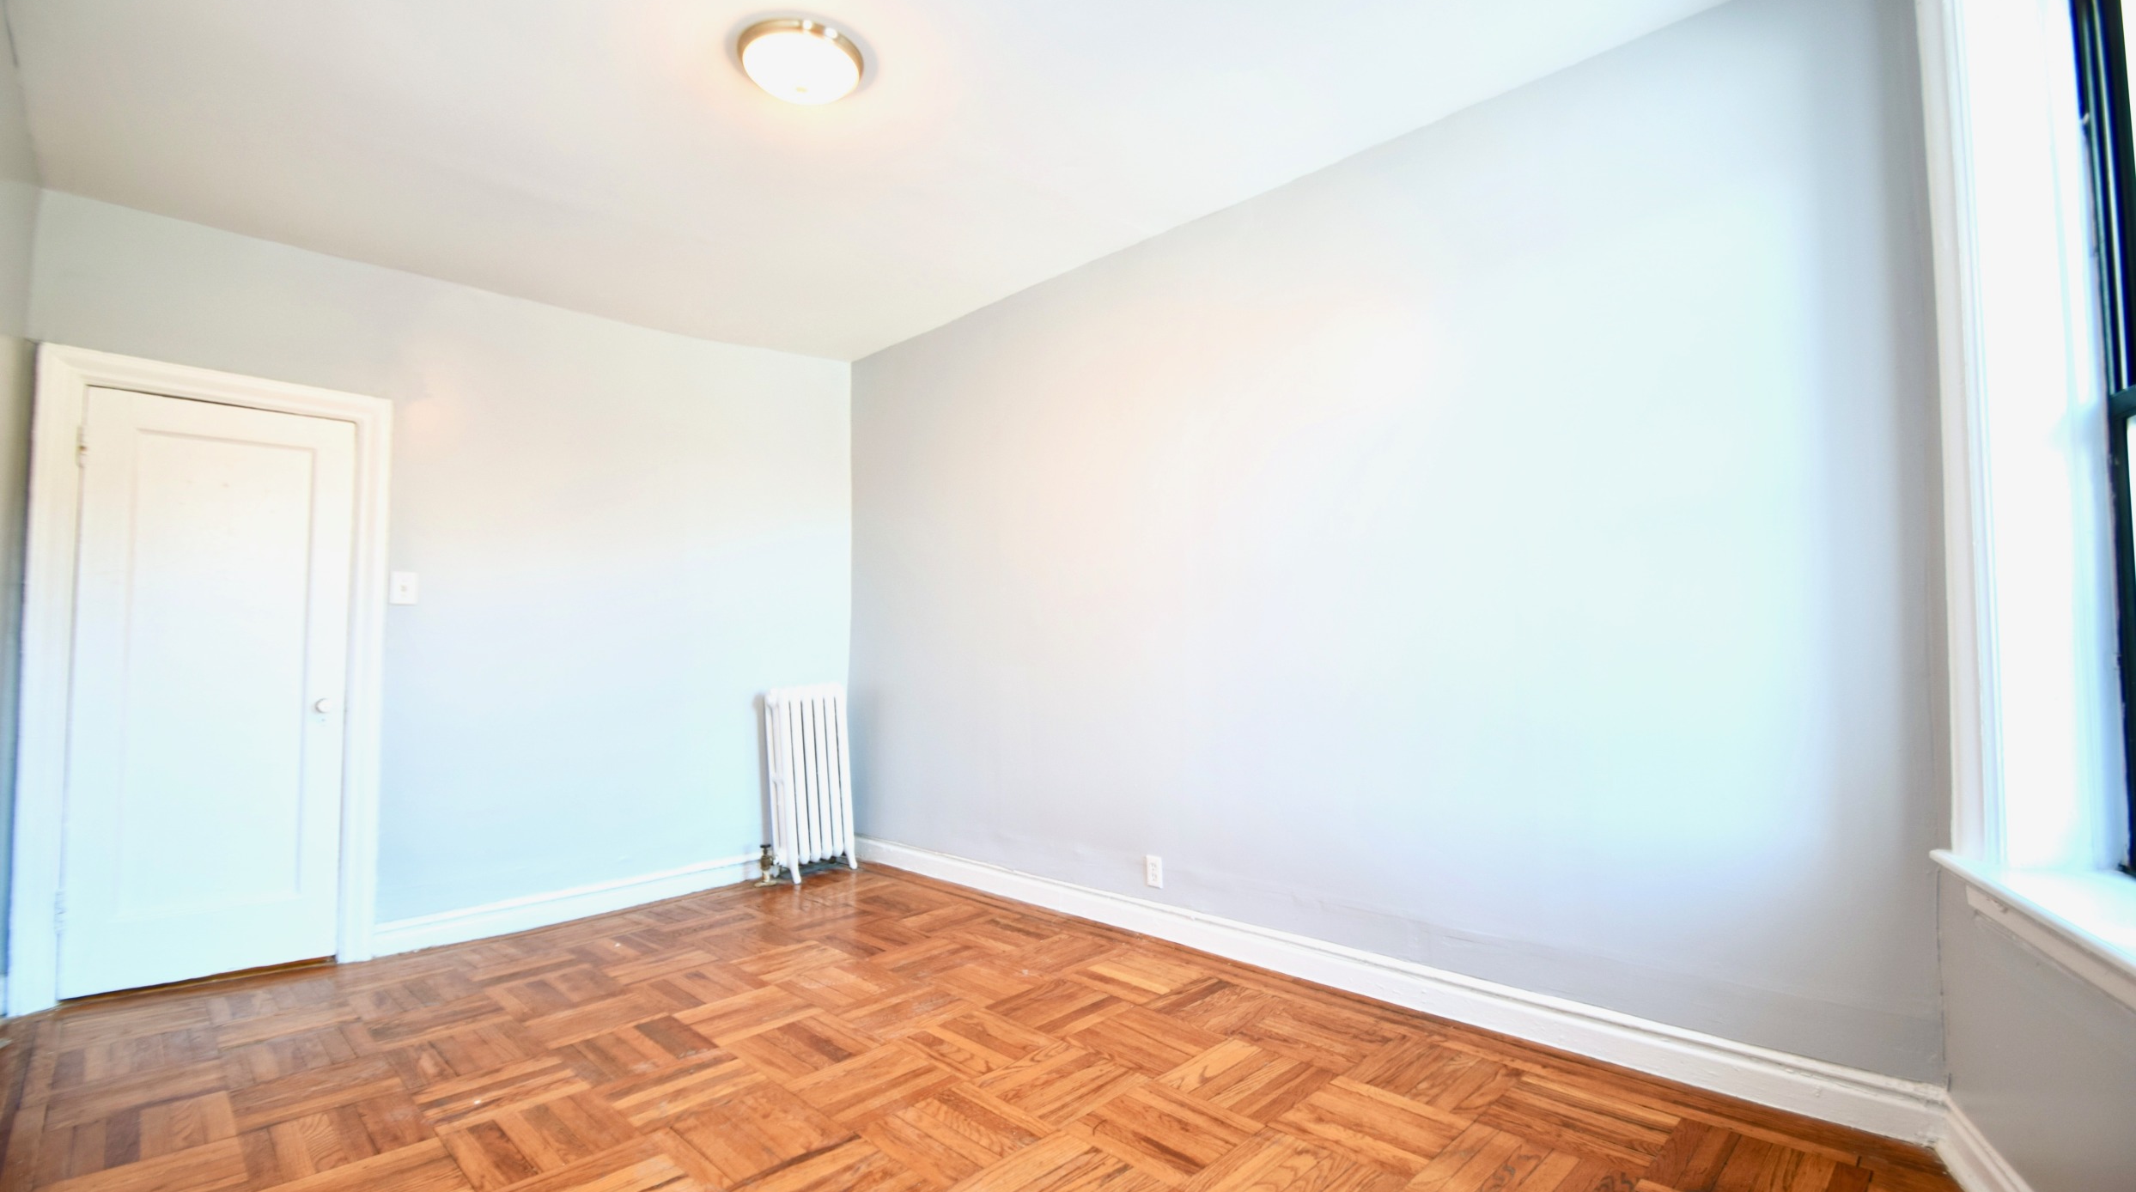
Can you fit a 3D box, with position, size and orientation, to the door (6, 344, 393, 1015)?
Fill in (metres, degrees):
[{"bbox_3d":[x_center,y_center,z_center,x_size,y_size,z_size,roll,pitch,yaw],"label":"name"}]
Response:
[{"bbox_3d":[-3.005,0.275,3.158,0.920,2.140,0.100,2,-4,-43],"label":"door"}]

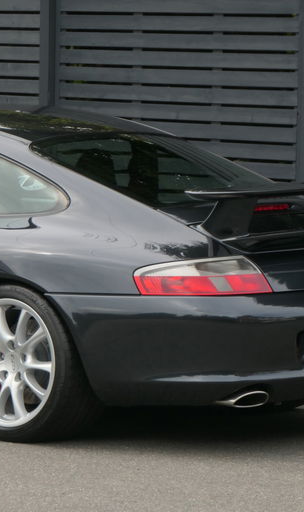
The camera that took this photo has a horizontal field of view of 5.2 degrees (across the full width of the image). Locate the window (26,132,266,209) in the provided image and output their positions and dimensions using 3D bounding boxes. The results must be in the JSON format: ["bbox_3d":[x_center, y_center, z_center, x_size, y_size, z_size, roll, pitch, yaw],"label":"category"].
[{"bbox_3d":[0.076,-0.374,13.433,0.790,0.095,1.020,26,19,36],"label":"window"}]

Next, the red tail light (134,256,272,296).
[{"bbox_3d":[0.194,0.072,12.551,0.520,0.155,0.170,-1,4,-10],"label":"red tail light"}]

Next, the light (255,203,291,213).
[{"bbox_3d":[0.476,-0.190,13.110,0.040,0.032,0.220,3,5,40],"label":"light"}]

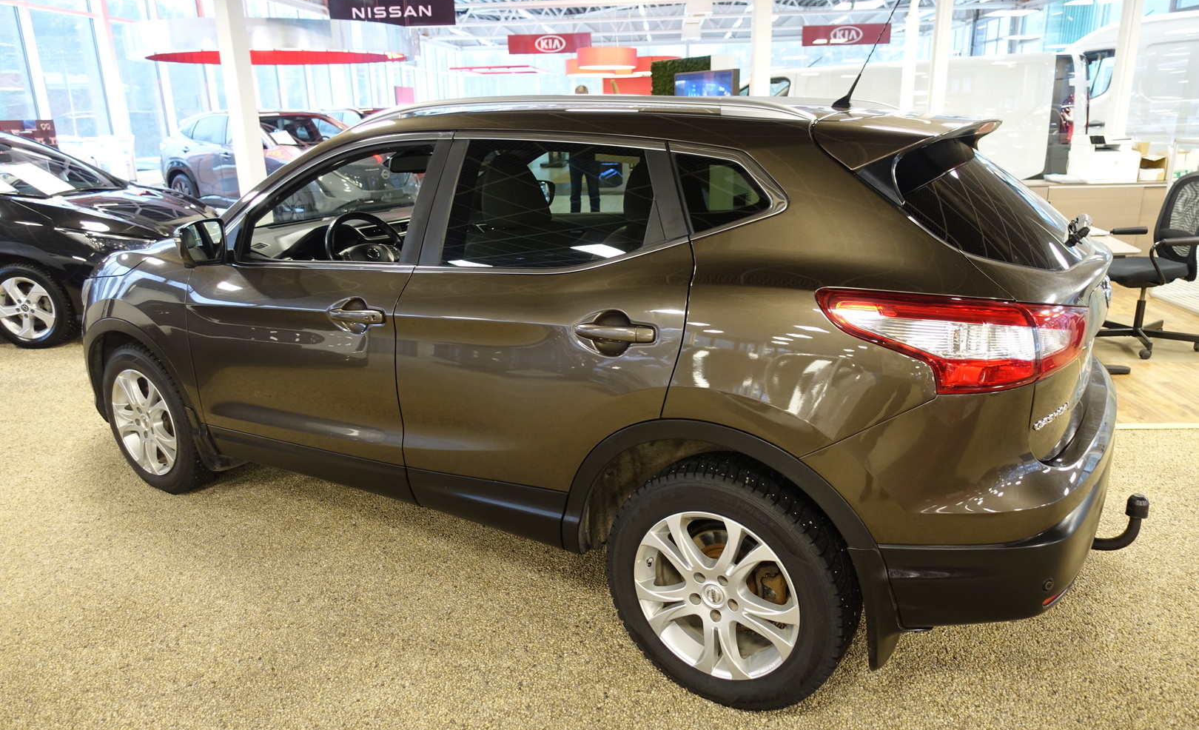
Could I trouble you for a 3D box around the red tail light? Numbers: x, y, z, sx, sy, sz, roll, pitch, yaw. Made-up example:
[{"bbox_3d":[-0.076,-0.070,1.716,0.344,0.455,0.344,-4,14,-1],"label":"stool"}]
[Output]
[{"bbox_3d":[0.787,-0.059,1.807,0.530,0.230,0.370,9,20,30],"label":"red tail light"}]

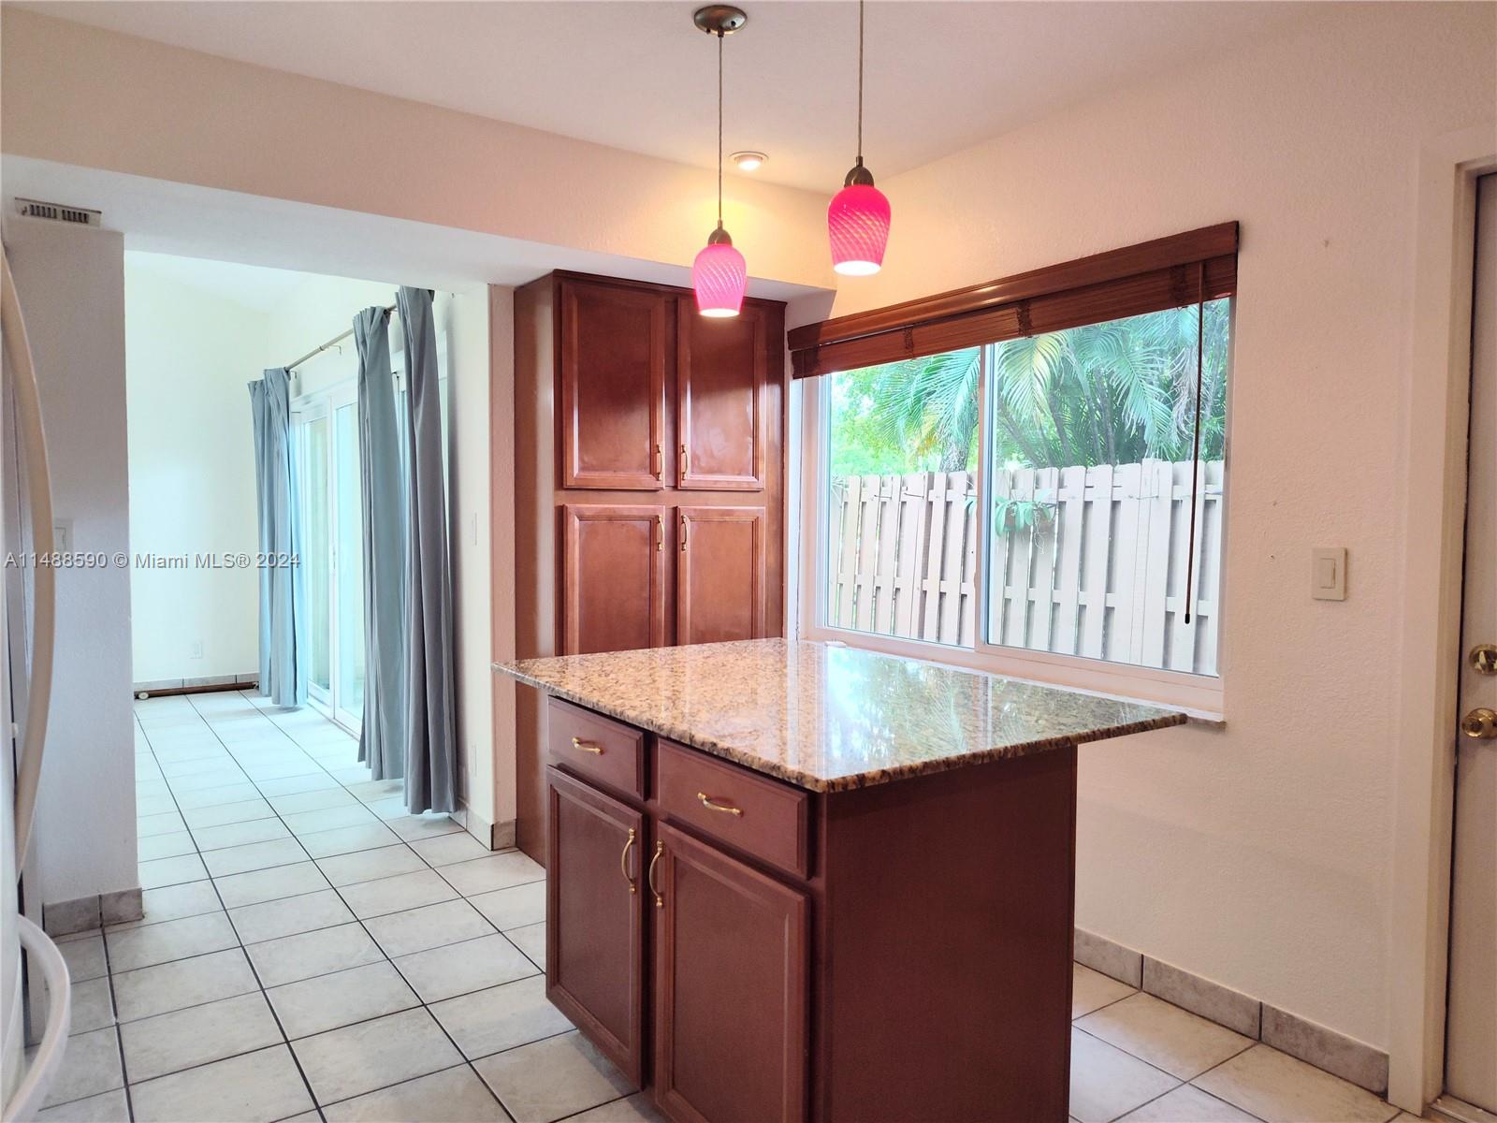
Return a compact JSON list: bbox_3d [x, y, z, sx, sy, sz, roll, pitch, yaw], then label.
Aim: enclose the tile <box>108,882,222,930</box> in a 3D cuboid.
[{"bbox_3d":[-1.881,1.105,3.190,0.320,0.010,0.318,-1,3,-35],"label":"tile"}]

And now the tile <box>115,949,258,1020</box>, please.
[{"bbox_3d":[-1.508,1.132,2.665,0.320,0.010,0.318,-1,3,-35],"label":"tile"}]

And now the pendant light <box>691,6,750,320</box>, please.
[{"bbox_3d":[-0.067,-0.931,2.348,0.125,0.690,0.125,0,3,0],"label":"pendant light"}]

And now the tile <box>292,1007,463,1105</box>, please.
[{"bbox_3d":[-0.887,1.179,2.373,0.328,0.010,0.328,-2,3,-35],"label":"tile"}]

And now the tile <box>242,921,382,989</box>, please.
[{"bbox_3d":[-1.262,1.144,2.898,0.325,0.010,0.325,-1,3,-35],"label":"tile"}]

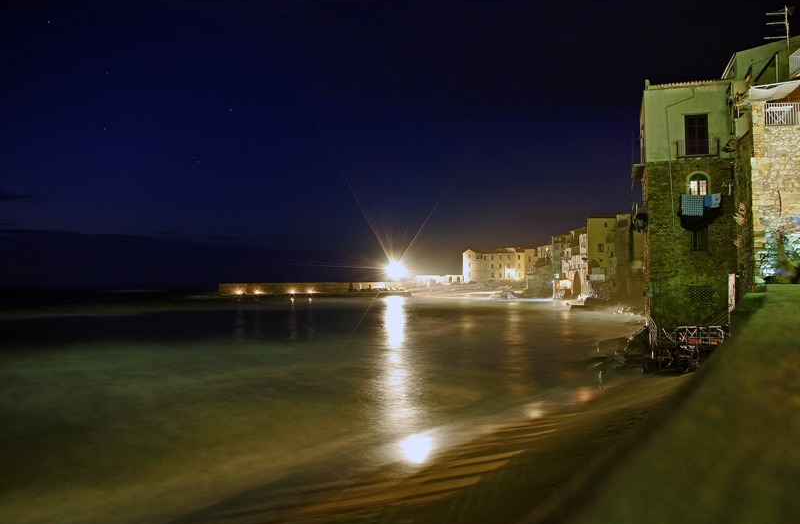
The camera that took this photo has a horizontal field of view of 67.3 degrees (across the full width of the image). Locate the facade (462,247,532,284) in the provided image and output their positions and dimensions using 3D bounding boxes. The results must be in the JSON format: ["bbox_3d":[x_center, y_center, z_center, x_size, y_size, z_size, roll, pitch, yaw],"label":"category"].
[{"bbox_3d":[42.349,1.303,261.000,30.000,15.500,12.000,-1,-2,9],"label":"facade"}]

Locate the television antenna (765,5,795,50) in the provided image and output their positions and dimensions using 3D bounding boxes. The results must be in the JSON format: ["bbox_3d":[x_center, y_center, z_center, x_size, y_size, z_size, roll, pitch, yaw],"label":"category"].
[{"bbox_3d":[21.157,-13.073,33.500,1.500,2.300,0.600,0,-2,3],"label":"television antenna"}]

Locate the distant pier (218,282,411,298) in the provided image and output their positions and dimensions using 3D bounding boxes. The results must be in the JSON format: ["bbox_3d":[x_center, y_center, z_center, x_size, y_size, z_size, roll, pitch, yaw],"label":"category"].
[{"bbox_3d":[-41.263,13.513,290.000,92.000,7.000,11.000,0,-2,0],"label":"distant pier"}]

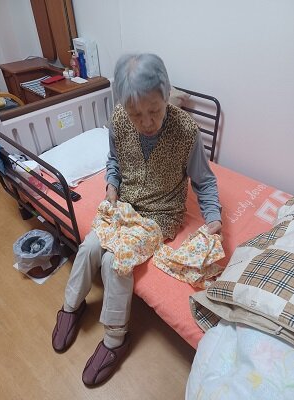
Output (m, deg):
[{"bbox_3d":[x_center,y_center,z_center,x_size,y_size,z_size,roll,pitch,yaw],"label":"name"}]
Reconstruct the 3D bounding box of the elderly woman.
[{"bbox_3d":[-0.036,0.103,1.135,0.570,1.161,0.799,14,38,22],"label":"elderly woman"}]

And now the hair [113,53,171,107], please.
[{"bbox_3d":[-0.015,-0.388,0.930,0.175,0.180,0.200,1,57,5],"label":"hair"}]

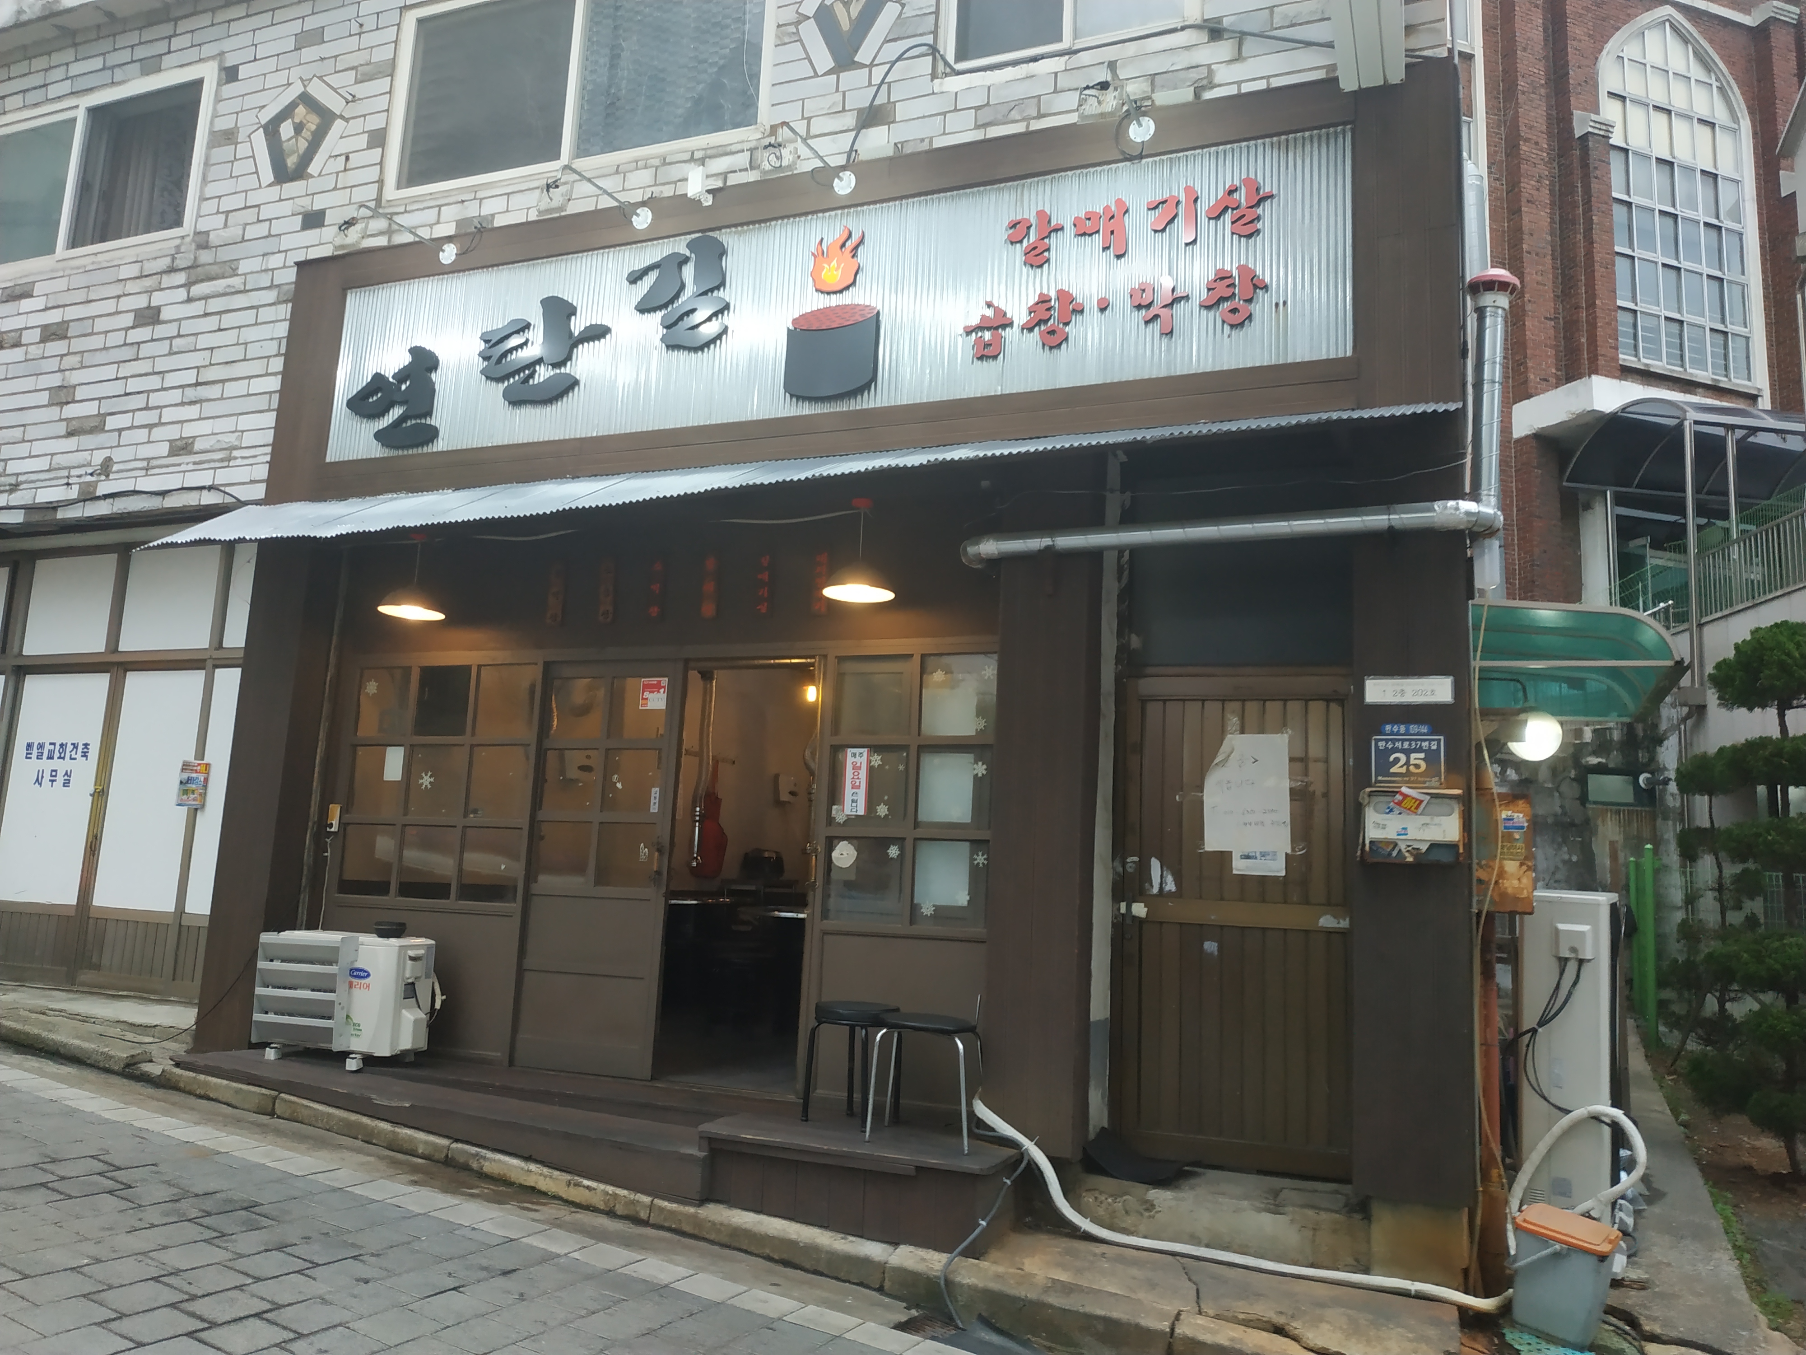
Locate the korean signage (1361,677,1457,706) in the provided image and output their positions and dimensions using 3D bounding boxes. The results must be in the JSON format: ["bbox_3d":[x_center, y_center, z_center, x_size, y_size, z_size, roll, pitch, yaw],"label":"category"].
[{"bbox_3d":[1.904,0.048,4.709,0.313,0.102,0.020,-1,-10,21],"label":"korean signage"}]

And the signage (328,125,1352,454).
[{"bbox_3d":[-0.670,-1.709,5.980,5.310,0.990,0.100,-1,-9,21],"label":"signage"}]

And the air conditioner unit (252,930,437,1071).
[{"bbox_3d":[-2.736,1.570,6.133,0.780,0.600,0.370,-1,-10,21],"label":"air conditioner unit"}]

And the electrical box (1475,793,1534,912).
[{"bbox_3d":[2.243,0.663,4.717,0.225,0.435,0.200,-1,-10,21],"label":"electrical box"}]

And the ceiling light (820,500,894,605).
[{"bbox_3d":[-0.180,-0.566,5.380,0.312,0.430,0.312,3,-9,0],"label":"ceiling light"}]

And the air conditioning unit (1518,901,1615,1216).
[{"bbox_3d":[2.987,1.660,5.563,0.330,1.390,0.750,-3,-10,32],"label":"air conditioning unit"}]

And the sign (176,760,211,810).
[{"bbox_3d":[-4.037,0.608,7.129,0.210,0.260,0.040,-1,-9,21],"label":"sign"}]

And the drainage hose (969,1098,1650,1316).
[{"bbox_3d":[1.369,1.779,4.487,2.320,0.690,0.340,-1,-9,21],"label":"drainage hose"}]

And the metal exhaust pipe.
[{"bbox_3d":[1.235,-0.568,5.017,2.100,0.150,0.170,-1,-10,21],"label":"metal exhaust pipe"}]

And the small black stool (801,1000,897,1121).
[{"bbox_3d":[-0.193,1.585,5.142,0.340,0.460,0.340,-1,-10,21],"label":"small black stool"}]

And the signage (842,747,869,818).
[{"bbox_3d":[-0.212,0.476,5.702,0.112,0.303,0.010,-1,-9,21],"label":"signage"}]

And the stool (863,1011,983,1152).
[{"bbox_3d":[0.087,1.511,4.726,0.390,0.450,0.370,-1,-9,21],"label":"stool"}]

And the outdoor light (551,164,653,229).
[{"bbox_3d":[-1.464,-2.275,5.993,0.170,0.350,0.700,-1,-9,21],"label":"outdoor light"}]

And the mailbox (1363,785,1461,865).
[{"bbox_3d":[1.860,0.549,4.589,0.340,0.260,0.110,-1,-10,21],"label":"mailbox"}]

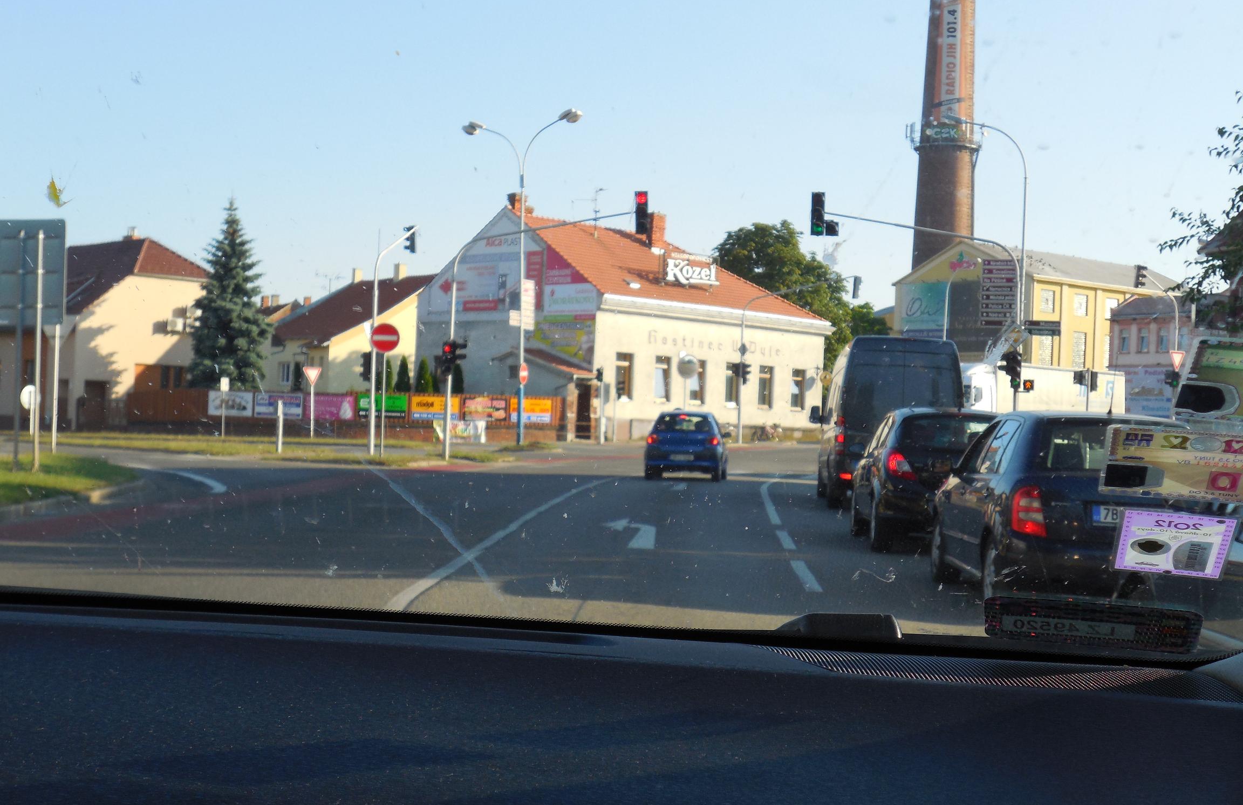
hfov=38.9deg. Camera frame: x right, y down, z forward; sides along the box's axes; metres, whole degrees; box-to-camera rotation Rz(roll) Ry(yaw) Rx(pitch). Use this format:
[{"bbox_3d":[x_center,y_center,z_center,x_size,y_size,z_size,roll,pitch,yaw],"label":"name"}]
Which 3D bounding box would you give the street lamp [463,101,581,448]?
[{"bbox_3d":[-3.297,-4.093,58.581,5.100,10.937,0.450,1,-1,39],"label":"street lamp"}]

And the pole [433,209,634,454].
[{"bbox_3d":[-2.097,-1.578,42.334,4.625,6.102,0.500,2,-1,6],"label":"pole"}]

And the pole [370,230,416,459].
[{"bbox_3d":[-5.979,-1.761,46.450,0.600,6.275,4.236,2,-1,7],"label":"pole"}]

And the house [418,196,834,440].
[{"bbox_3d":[0.448,-3.178,73.936,10.200,9.600,15.900,1,-1,40],"label":"house"}]

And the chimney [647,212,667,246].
[{"bbox_3d":[1.466,-7.265,74.436,0.420,1.500,0.850,1,-1,40],"label":"chimney"}]

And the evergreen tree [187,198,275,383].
[{"bbox_3d":[-14.260,-3.200,64.563,3.200,8.435,3.200,2,-1,0],"label":"evergreen tree"}]

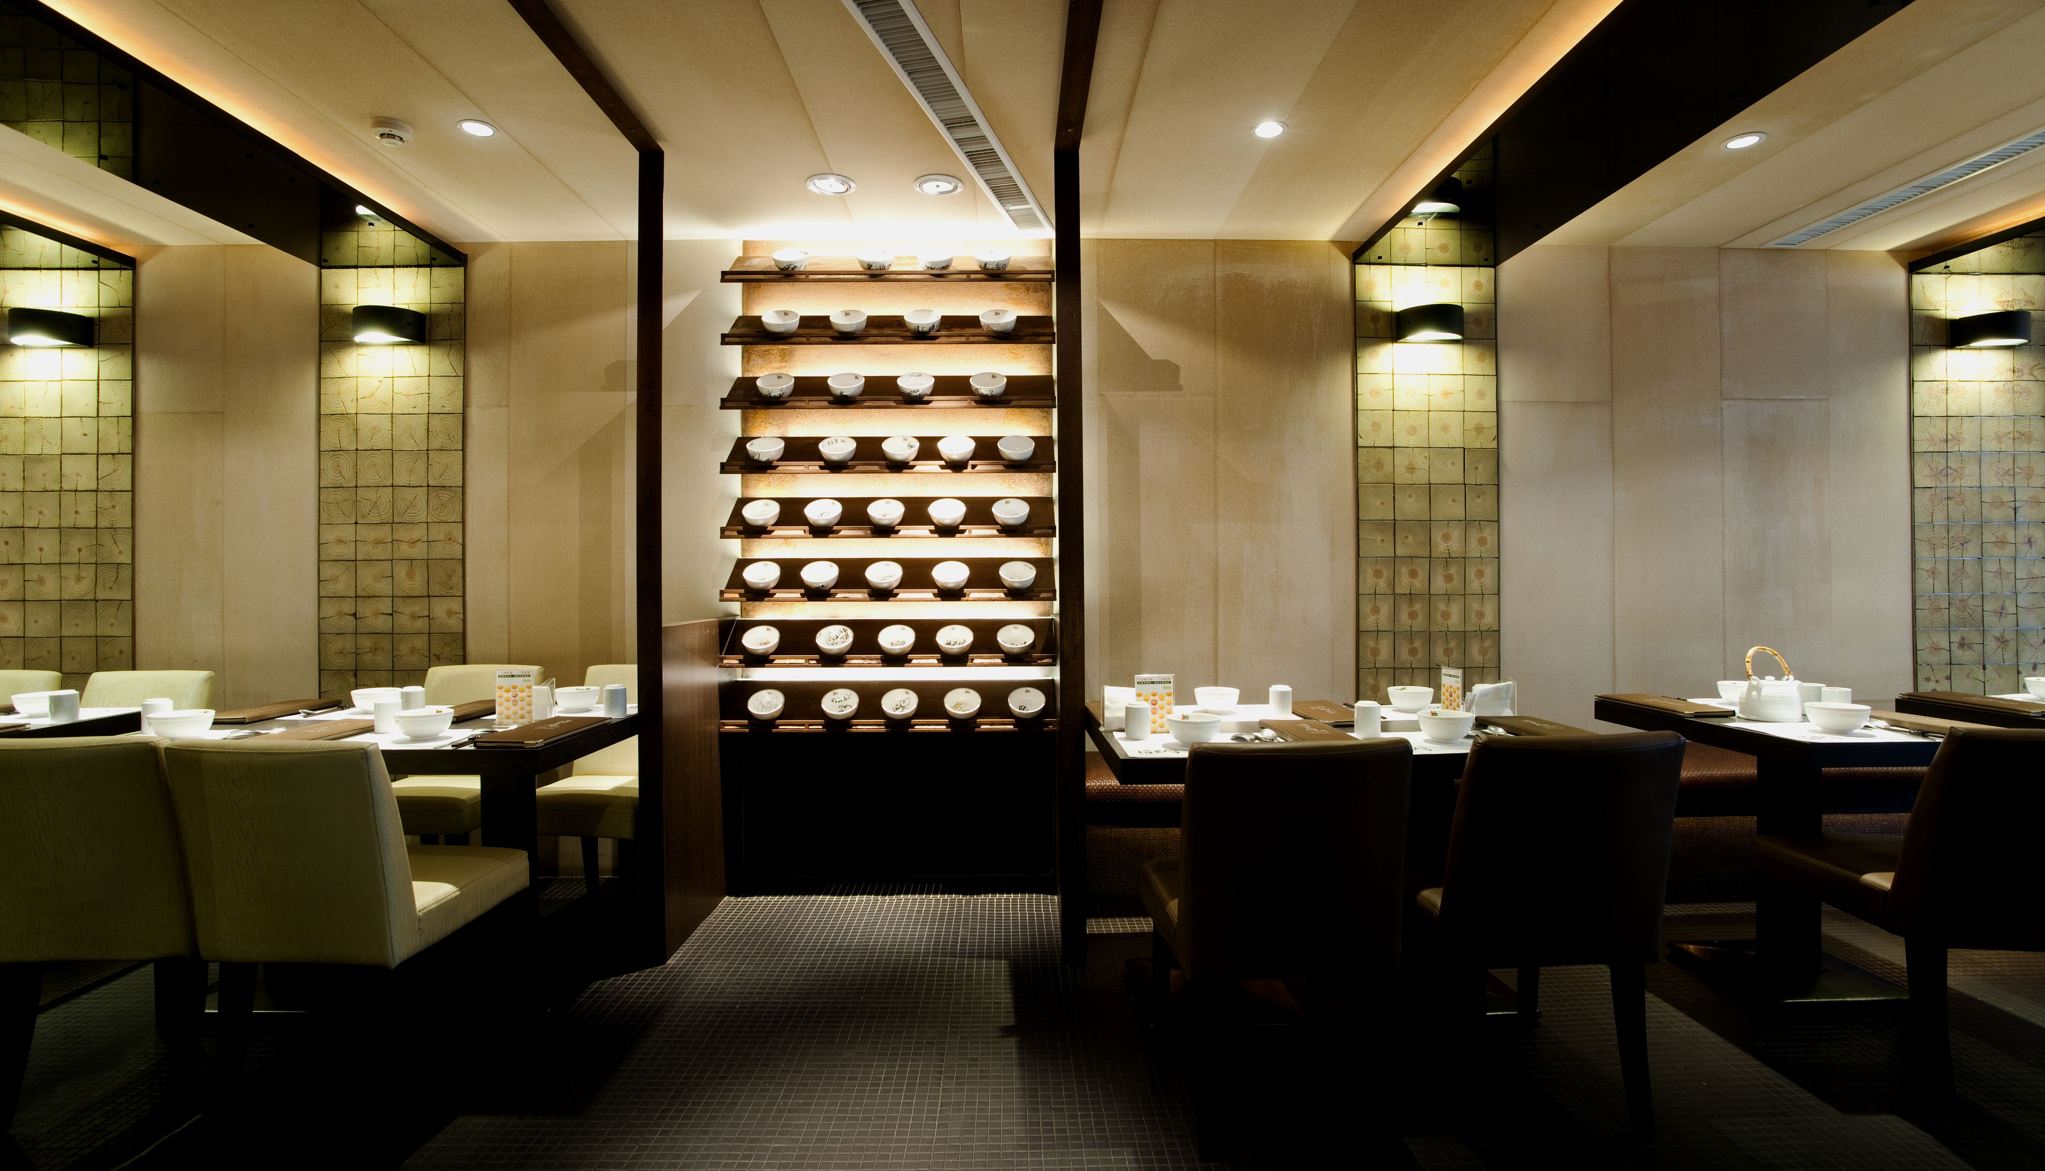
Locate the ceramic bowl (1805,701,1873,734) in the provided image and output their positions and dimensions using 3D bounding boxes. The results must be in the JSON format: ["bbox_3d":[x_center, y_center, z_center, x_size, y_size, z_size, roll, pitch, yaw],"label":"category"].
[{"bbox_3d":[2.070,0.341,2.305,0.127,0.068,0.127,0,0,0],"label":"ceramic bowl"}]

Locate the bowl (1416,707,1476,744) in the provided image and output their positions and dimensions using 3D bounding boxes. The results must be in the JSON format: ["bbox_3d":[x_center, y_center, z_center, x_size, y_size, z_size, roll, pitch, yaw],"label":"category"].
[{"bbox_3d":[1.091,0.364,2.341,0.132,0.072,0.132,0,0,0],"label":"bowl"}]

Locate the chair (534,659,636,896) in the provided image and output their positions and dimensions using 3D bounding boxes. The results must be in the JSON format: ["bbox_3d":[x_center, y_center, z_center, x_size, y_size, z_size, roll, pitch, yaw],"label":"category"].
[{"bbox_3d":[-1.417,0.717,3.099,0.420,0.840,0.590,0,0,5],"label":"chair"}]

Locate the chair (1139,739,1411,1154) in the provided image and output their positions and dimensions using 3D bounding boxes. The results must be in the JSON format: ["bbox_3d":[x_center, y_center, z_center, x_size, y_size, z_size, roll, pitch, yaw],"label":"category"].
[{"bbox_3d":[0.540,0.731,2.097,0.450,0.856,0.590,0,0,-3],"label":"chair"}]

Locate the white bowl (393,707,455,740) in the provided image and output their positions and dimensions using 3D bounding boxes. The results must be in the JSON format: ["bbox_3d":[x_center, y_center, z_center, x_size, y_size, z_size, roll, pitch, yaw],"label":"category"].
[{"bbox_3d":[-1.609,0.379,2.444,0.132,0.072,0.132,0,0,-1],"label":"white bowl"}]

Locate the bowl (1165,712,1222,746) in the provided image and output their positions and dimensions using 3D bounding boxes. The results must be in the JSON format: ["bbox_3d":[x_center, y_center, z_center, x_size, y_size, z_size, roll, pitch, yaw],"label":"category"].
[{"bbox_3d":[0.435,0.368,2.294,0.132,0.072,0.132,0,0,0],"label":"bowl"}]

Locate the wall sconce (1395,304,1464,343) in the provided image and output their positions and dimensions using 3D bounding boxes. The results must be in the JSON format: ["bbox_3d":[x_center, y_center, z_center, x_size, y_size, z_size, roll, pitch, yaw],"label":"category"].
[{"bbox_3d":[1.646,-1.040,3.613,0.255,0.114,0.125,0,0,-1],"label":"wall sconce"}]

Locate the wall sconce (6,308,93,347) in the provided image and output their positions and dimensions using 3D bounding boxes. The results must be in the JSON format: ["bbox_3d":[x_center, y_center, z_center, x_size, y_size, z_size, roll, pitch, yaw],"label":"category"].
[{"bbox_3d":[-3.687,-0.968,3.423,0.258,0.111,0.120,0,0,-1],"label":"wall sconce"}]

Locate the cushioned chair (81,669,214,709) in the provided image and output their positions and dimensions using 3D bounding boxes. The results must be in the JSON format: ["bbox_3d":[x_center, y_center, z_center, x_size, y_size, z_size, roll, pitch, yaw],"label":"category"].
[{"bbox_3d":[-3.106,0.725,2.982,0.420,0.840,0.590,0,0,-1],"label":"cushioned chair"}]

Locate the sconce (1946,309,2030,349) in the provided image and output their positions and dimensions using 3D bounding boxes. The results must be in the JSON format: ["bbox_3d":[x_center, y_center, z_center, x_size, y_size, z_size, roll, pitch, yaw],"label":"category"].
[{"bbox_3d":[4.016,-1.050,3.734,0.255,0.114,0.125,0,0,-1],"label":"sconce"}]

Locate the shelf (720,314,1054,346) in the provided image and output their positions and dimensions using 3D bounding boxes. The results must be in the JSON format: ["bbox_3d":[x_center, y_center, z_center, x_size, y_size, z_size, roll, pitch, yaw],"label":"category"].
[{"bbox_3d":[-0.487,-0.948,3.369,1.205,0.166,0.215,0,0,-1],"label":"shelf"}]

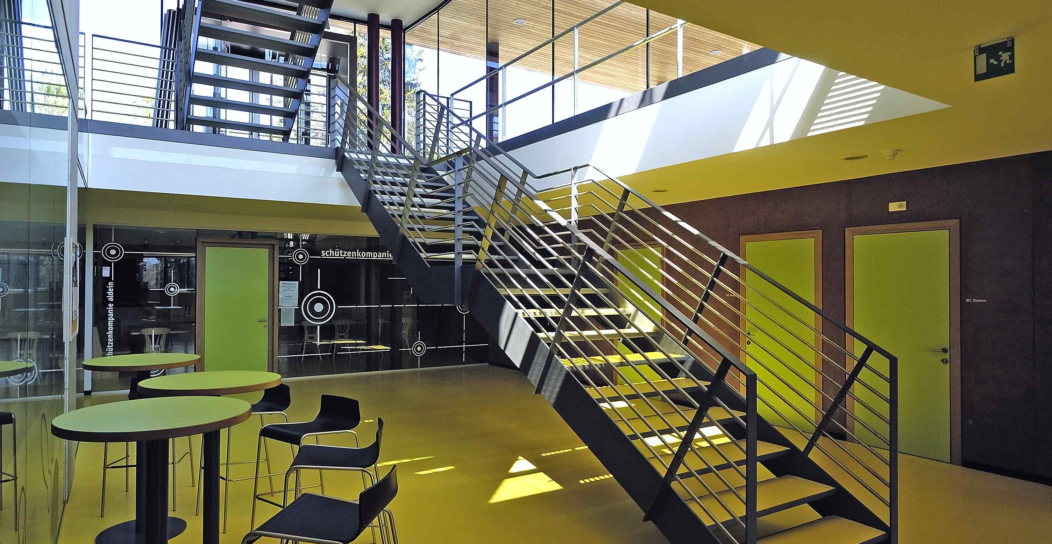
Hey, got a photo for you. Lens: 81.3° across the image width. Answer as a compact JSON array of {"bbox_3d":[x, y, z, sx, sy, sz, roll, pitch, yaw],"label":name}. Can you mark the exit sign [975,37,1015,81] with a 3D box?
[{"bbox_3d":[2.041,-0.922,2.669,0.012,0.152,0.149,0,-1,-32],"label":"exit sign"}]

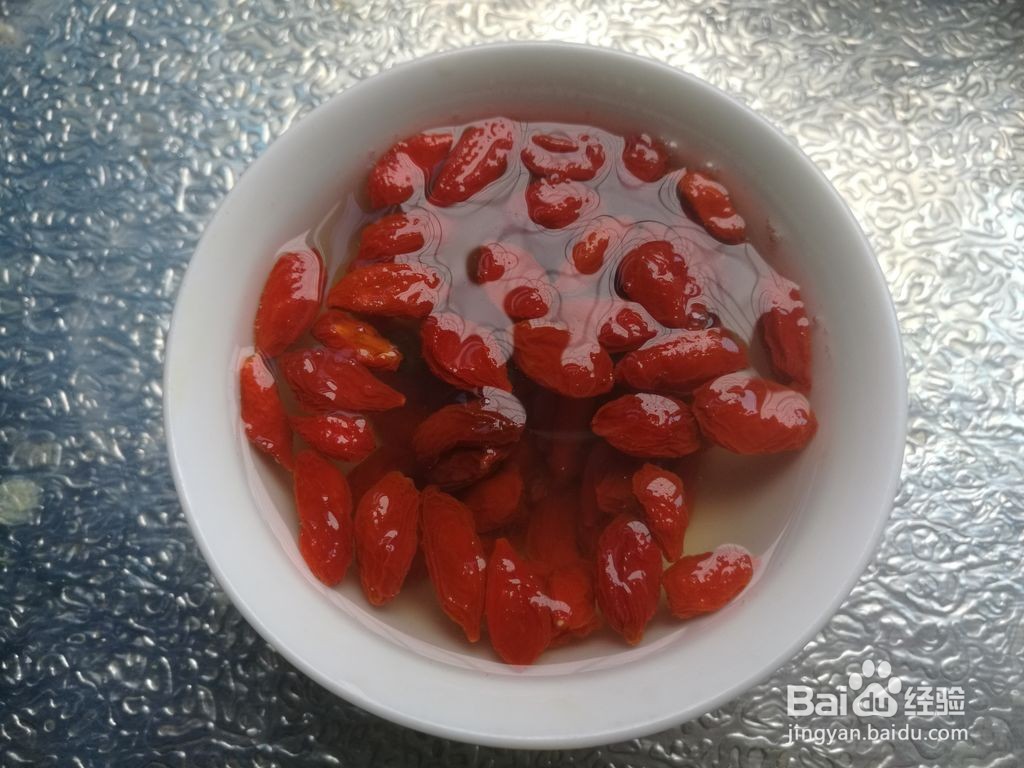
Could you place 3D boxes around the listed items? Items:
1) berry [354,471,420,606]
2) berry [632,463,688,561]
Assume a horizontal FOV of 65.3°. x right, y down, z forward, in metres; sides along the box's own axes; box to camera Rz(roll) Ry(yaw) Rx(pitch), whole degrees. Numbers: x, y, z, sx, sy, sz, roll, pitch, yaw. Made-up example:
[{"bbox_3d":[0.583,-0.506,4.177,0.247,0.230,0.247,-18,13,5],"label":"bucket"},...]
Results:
[{"bbox_3d":[-0.020,0.025,0.128,0.009,0.008,0.021,7,73,2],"label":"berry"},{"bbox_3d":[0.023,0.020,0.123,0.007,0.006,0.015,-12,73,-3],"label":"berry"}]

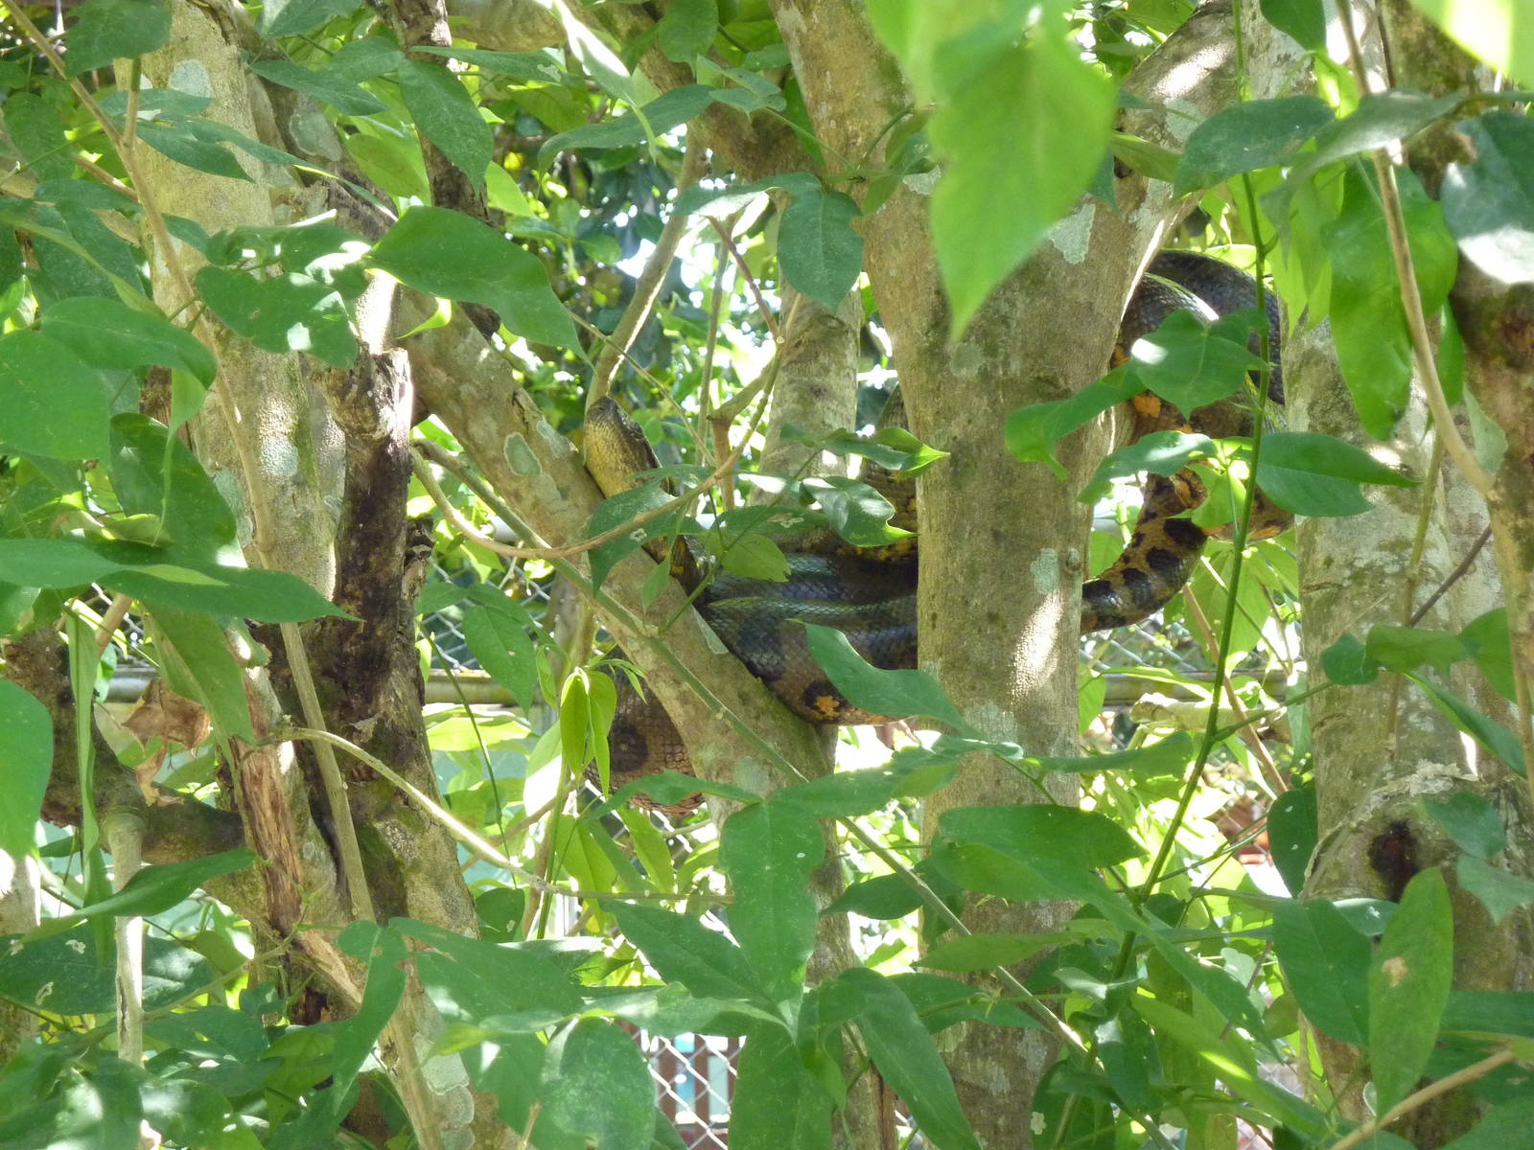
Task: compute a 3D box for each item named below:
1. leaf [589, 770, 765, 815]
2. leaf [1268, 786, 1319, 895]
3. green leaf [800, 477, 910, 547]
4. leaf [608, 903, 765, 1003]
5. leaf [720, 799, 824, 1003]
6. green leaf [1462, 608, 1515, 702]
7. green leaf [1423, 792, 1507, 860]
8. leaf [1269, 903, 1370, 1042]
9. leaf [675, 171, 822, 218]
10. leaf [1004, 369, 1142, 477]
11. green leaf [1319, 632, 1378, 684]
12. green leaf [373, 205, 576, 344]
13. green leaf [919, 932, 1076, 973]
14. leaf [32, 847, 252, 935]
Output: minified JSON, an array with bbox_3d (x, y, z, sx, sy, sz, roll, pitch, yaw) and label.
[{"bbox_3d":[-0.071,0.171,5.100,0.137,0.022,0.058,-3,22,-7],"label":"leaf"},{"bbox_3d":[0.455,0.230,5.600,0.056,0.100,0.015,0,-18,0],"label":"leaf"},{"bbox_3d":[0.072,-0.050,5.200,0.092,0.024,0.050,27,46,6],"label":"green leaf"},{"bbox_3d":[-0.058,0.292,5.000,0.150,0.062,0.018,32,-25,17],"label":"leaf"},{"bbox_3d":[0.004,0.251,5.000,0.080,0.165,0.020,-4,-22,-2],"label":"leaf"},{"bbox_3d":[0.612,0.068,5.450,0.075,0.082,0.030,0,-11,11],"label":"green leaf"},{"bbox_3d":[0.584,0.210,5.450,0.080,0.055,0.030,26,-21,11],"label":"green leaf"},{"bbox_3d":[0.459,0.329,5.350,0.082,0.145,0.035,-30,-21,-12],"label":"leaf"},{"bbox_3d":[-0.015,-0.310,5.300,0.118,0.020,0.055,-10,27,-6],"label":"leaf"},{"bbox_3d":[0.258,-0.129,5.500,0.125,0.065,0.050,-23,-30,-7],"label":"leaf"},{"bbox_3d":[0.489,0.071,5.450,0.054,0.047,0.025,0,-24,0],"label":"green leaf"},{"bbox_3d":[-0.242,-0.246,5.400,0.190,0.100,0.045,21,-29,9],"label":"green leaf"},{"bbox_3d":[0.192,0.318,5.500,0.135,0.033,0.060,-10,-19,0],"label":"green leaf"},{"bbox_3d":[-0.470,0.240,4.900,0.172,0.022,0.060,-21,25,-5],"label":"leaf"}]

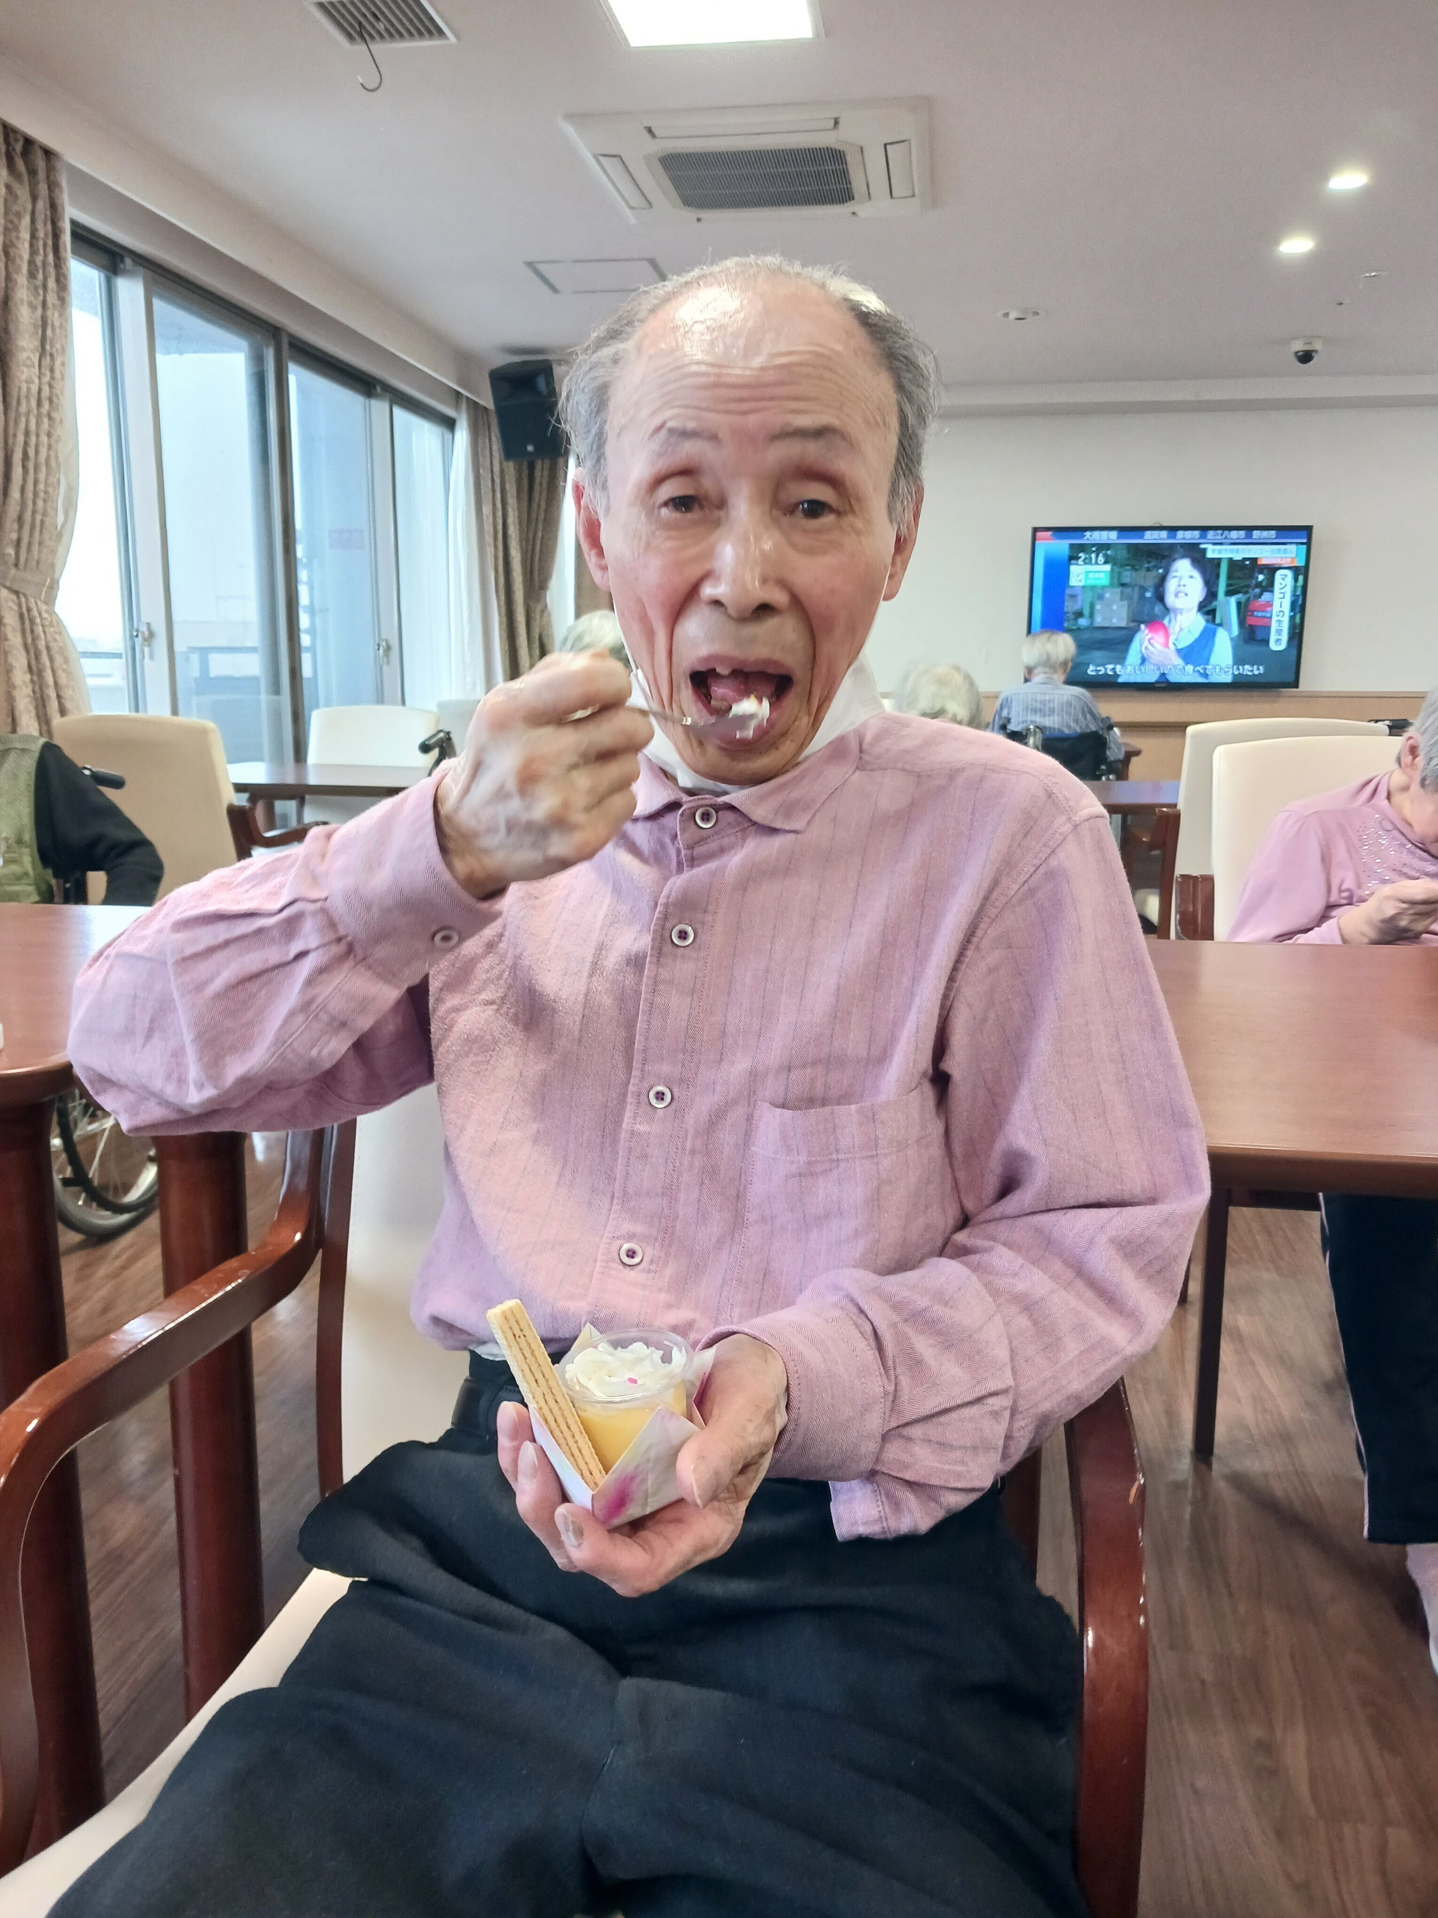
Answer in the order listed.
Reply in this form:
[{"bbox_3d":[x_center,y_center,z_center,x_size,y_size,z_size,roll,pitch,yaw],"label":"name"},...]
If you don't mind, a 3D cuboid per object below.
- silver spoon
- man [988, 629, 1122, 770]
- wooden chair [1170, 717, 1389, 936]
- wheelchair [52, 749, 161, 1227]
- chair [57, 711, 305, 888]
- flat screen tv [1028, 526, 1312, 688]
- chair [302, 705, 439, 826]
[{"bbox_3d":[-0.032,-0.106,0.634,0.140,0.020,0.030,-9,14,-39],"label":"silver spoon"},{"bbox_3d":[1.292,-0.657,5.699,0.480,1.180,0.750,3,11,16],"label":"man"},{"bbox_3d":[1.443,-0.179,4.079,0.590,0.930,0.600,2,11,7],"label":"wooden chair"},{"bbox_3d":[-1.457,0.121,2.572,0.600,0.890,0.980,2,11,7],"label":"wheelchair"},{"bbox_3d":[-1.415,-0.203,4.160,0.590,0.930,0.600,3,11,12],"label":"chair"},{"bbox_3d":[2.244,-1.770,7.540,1.355,0.785,0.070,2,11,8],"label":"flat screen tv"},{"bbox_3d":[-1.350,-0.450,5.452,0.590,0.930,0.600,2,11,8],"label":"chair"}]

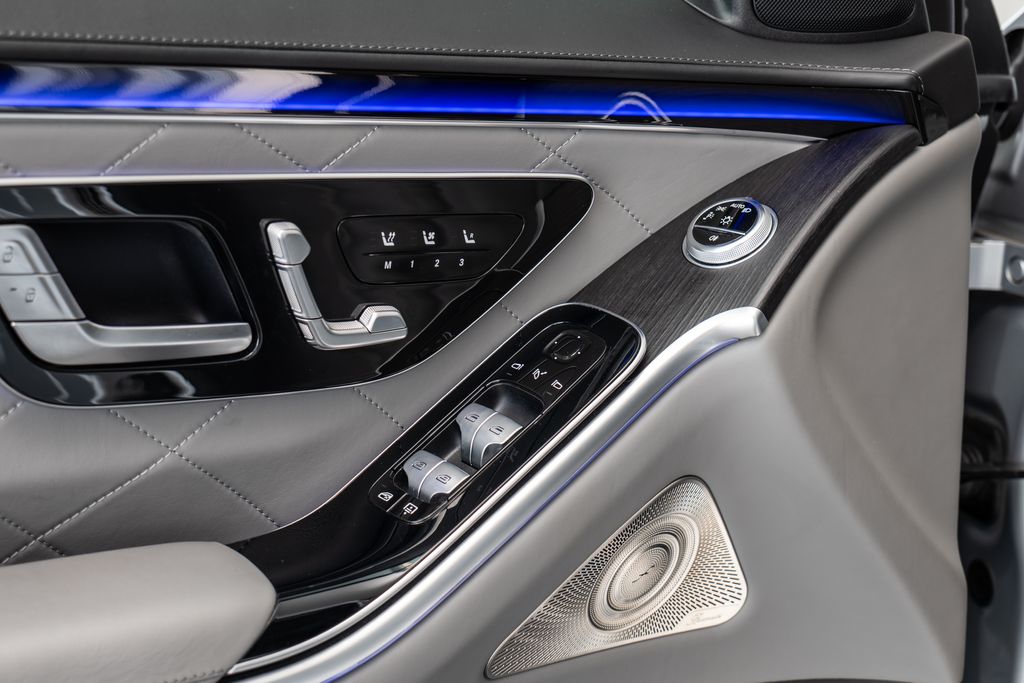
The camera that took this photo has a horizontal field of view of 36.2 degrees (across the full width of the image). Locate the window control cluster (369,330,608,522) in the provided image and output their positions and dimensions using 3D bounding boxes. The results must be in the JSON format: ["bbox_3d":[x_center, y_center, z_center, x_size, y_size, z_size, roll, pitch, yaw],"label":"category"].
[{"bbox_3d":[-0.010,0.045,0.884,0.161,0.025,0.055,-43,37,-20],"label":"window control cluster"}]

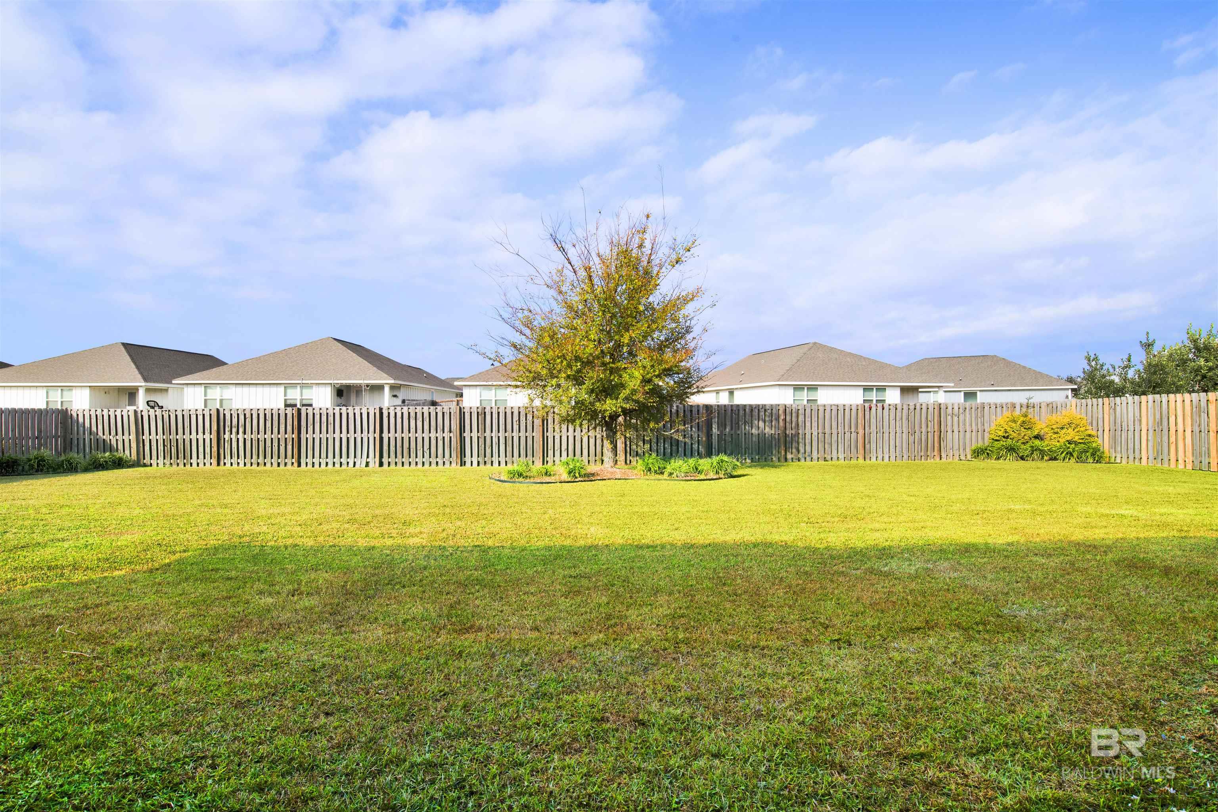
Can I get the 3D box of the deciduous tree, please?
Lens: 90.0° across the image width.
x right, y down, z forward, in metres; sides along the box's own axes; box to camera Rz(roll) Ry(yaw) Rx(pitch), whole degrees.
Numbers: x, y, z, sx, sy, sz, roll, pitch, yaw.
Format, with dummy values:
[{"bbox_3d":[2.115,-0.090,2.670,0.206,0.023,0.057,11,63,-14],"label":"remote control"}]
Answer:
[{"bbox_3d":[-0.360,-1.840,16.500,6.400,7.000,6.200,0,0,0],"label":"deciduous tree"}]

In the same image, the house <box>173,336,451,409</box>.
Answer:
[{"bbox_3d":[-19.200,-1.650,44.800,12.700,6.100,18.800,0,0,-2],"label":"house"}]

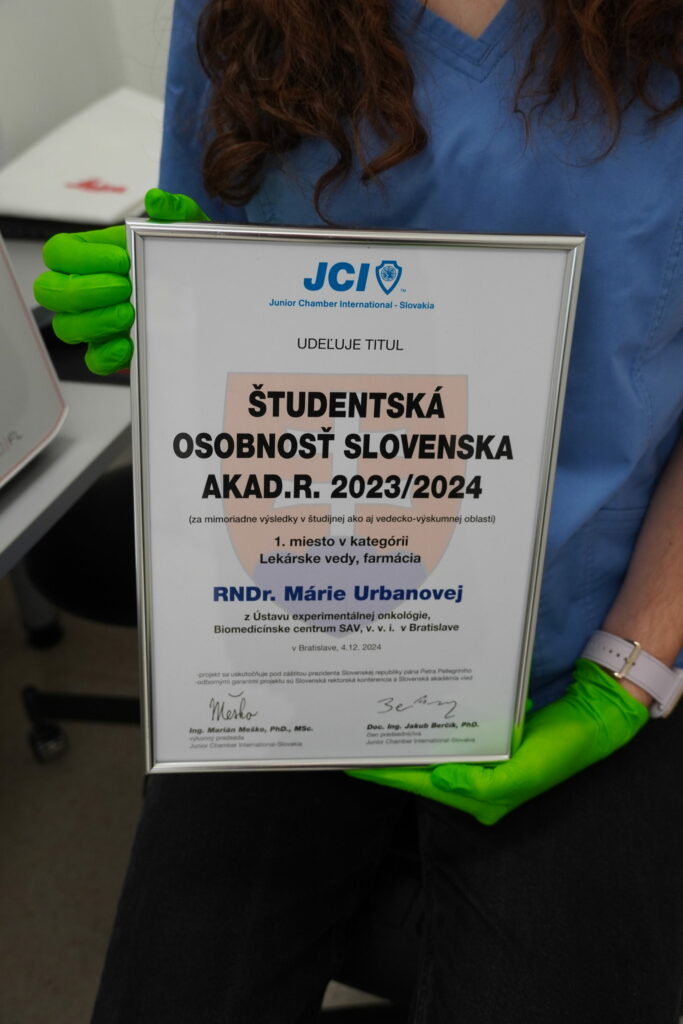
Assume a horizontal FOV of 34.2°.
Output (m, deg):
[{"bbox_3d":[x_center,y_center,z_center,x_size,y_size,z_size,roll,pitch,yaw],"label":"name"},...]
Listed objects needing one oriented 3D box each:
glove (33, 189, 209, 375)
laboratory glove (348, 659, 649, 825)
[{"bbox_3d":[-0.091,-0.118,0.574,0.074,0.096,0.155,15,17,29],"label":"glove"},{"bbox_3d":[0.095,0.139,0.666,0.187,0.082,0.088,-13,24,-7],"label":"laboratory glove"}]

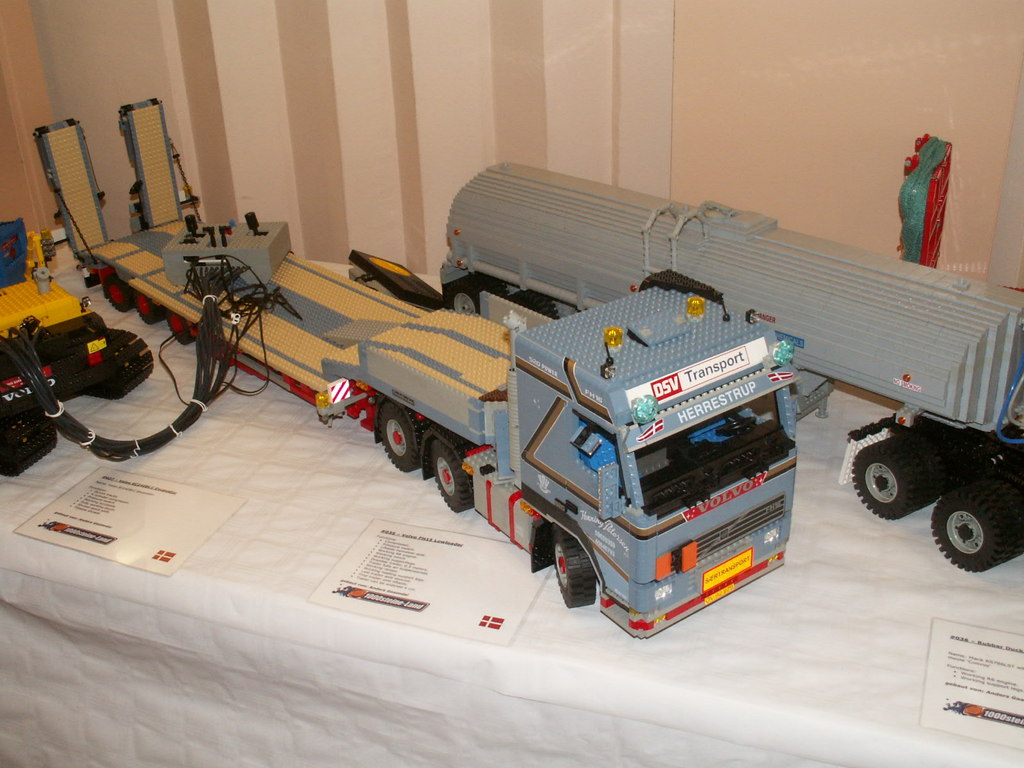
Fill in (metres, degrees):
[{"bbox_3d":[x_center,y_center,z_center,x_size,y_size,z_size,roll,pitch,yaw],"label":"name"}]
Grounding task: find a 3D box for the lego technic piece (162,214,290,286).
[{"bbox_3d":[-0.426,-0.214,1.638,0.160,0.093,0.108,0,29,5],"label":"lego technic piece"}]

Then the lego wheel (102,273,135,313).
[{"bbox_3d":[-0.617,-0.147,1.739,0.061,0.061,0.026,17,34,32],"label":"lego wheel"}]

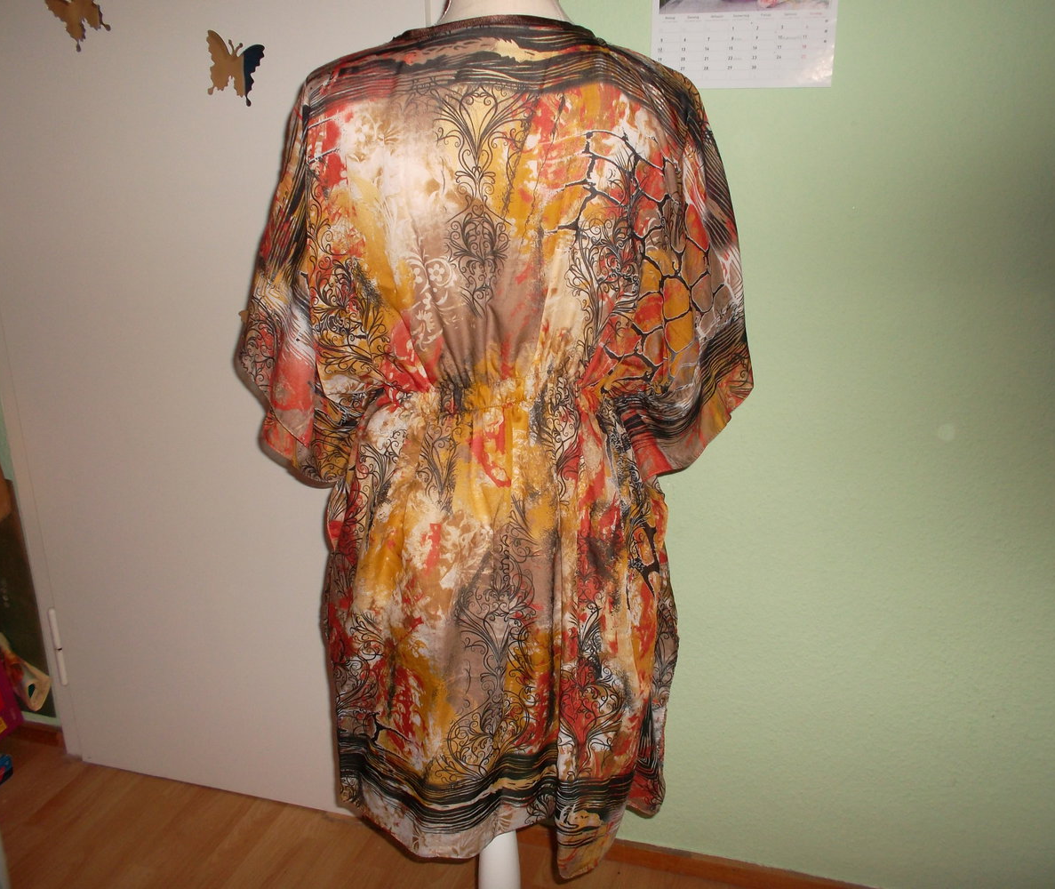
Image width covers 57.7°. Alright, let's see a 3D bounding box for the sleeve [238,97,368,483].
[{"bbox_3d":[-0.235,-0.172,1.060,0.135,0.405,0.180,-1,18,0],"label":"sleeve"}]

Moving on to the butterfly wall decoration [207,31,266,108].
[{"bbox_3d":[-0.456,-0.578,1.477,0.101,0.097,0.006,19,22,11],"label":"butterfly wall decoration"}]

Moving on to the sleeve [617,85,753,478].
[{"bbox_3d":[0.165,-0.179,1.060,0.135,0.405,0.180,-1,18,0],"label":"sleeve"}]

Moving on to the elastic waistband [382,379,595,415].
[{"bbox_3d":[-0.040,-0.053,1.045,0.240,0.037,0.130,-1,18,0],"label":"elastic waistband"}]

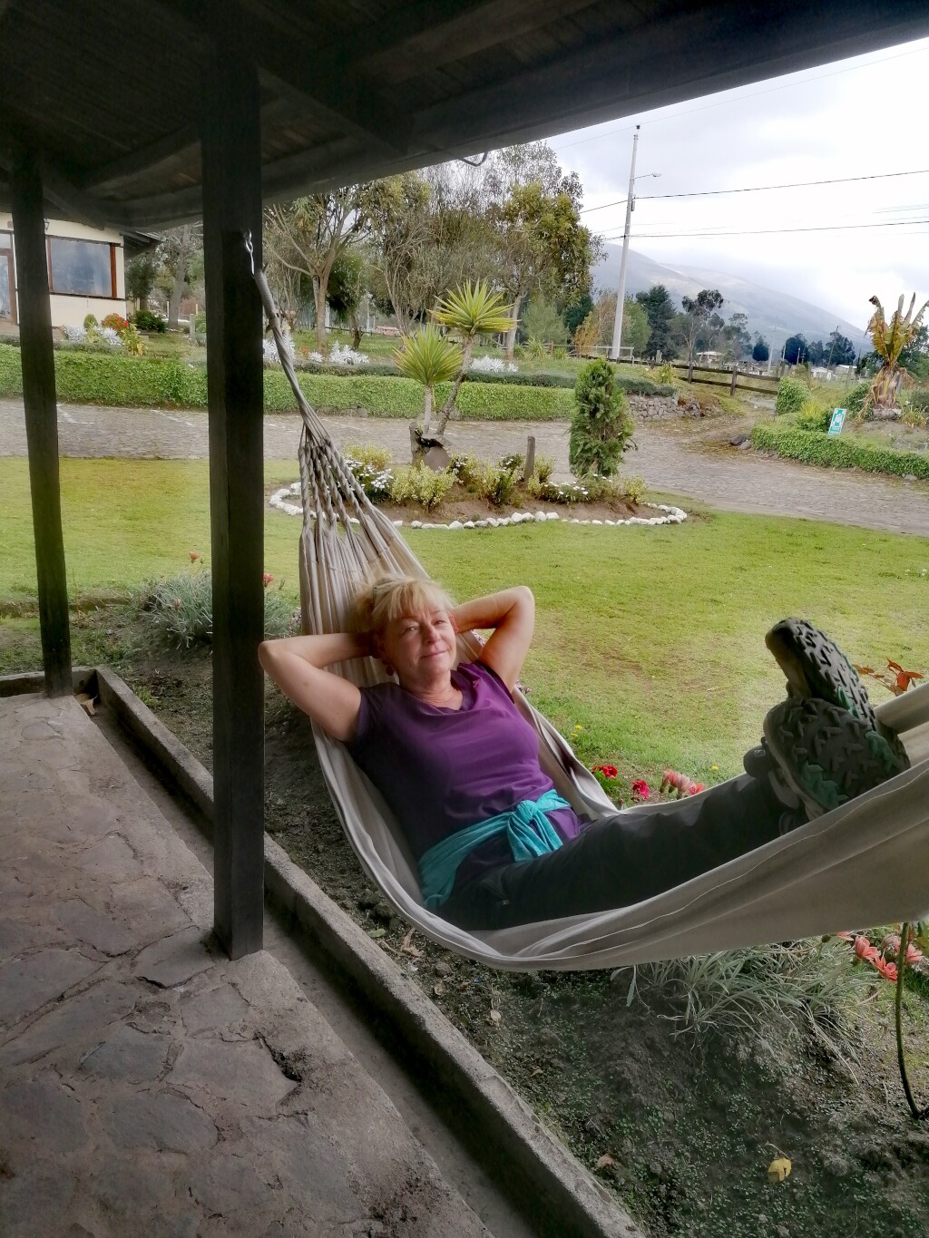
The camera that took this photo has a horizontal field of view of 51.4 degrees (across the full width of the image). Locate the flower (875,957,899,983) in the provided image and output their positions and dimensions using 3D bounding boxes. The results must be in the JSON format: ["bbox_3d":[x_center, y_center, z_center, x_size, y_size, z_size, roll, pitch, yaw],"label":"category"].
[{"bbox_3d":[1.201,0.997,2.750,0.069,0.060,0.069,10,16,26],"label":"flower"}]

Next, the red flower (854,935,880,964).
[{"bbox_3d":[1.167,0.958,2.800,0.076,0.070,0.076,10,16,25],"label":"red flower"}]

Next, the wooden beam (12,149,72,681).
[{"bbox_3d":[-2.136,-0.904,4.897,0.117,2.697,0.117,-9,19,-38],"label":"wooden beam"}]

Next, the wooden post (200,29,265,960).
[{"bbox_3d":[-0.649,-0.210,2.739,0.117,2.576,0.117,-9,19,-38],"label":"wooden post"}]

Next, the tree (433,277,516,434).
[{"bbox_3d":[0.103,-3.093,11.504,1.025,1.766,1.025,3,14,0],"label":"tree"}]

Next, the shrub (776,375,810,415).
[{"bbox_3d":[7.142,-4.857,21.000,0.757,0.836,0.800,7,15,17],"label":"shrub"}]

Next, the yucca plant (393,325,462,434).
[{"bbox_3d":[-0.444,-2.842,11.502,0.829,1.274,0.829,2,14,-3],"label":"yucca plant"}]

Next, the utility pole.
[{"bbox_3d":[6.833,-15.807,41.032,0.300,9.435,0.300,5,15,8],"label":"utility pole"}]

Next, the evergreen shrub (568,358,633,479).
[{"bbox_3d":[1.646,-2.373,11.703,0.797,1.513,0.797,5,15,7],"label":"evergreen shrub"}]

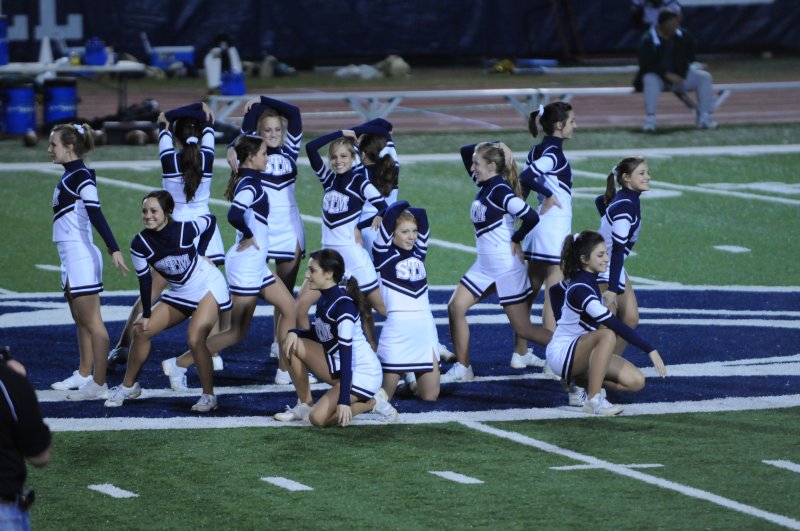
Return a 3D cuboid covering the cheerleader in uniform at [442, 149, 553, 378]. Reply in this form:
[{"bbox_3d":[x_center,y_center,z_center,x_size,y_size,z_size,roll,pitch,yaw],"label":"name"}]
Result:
[{"bbox_3d":[0.592,-0.018,39.892,0.680,1.420,0.520,-3,5,-32],"label":"cheerleader in uniform"}]

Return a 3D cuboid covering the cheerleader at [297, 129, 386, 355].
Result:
[{"bbox_3d":[-0.308,-0.057,39.890,0.620,1.510,0.700,2,5,33],"label":"cheerleader"}]

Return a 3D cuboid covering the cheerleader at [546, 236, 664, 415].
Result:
[{"bbox_3d":[1.176,0.313,38.002,0.680,1.010,0.520,0,4,2],"label":"cheerleader"}]

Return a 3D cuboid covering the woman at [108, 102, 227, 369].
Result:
[{"bbox_3d":[-1.444,-0.189,41.138,0.700,1.620,0.480,-1,4,-14],"label":"woman"}]

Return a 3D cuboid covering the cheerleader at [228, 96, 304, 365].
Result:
[{"bbox_3d":[-0.817,-0.237,42.000,0.470,1.660,0.380,-1,4,-7],"label":"cheerleader"}]

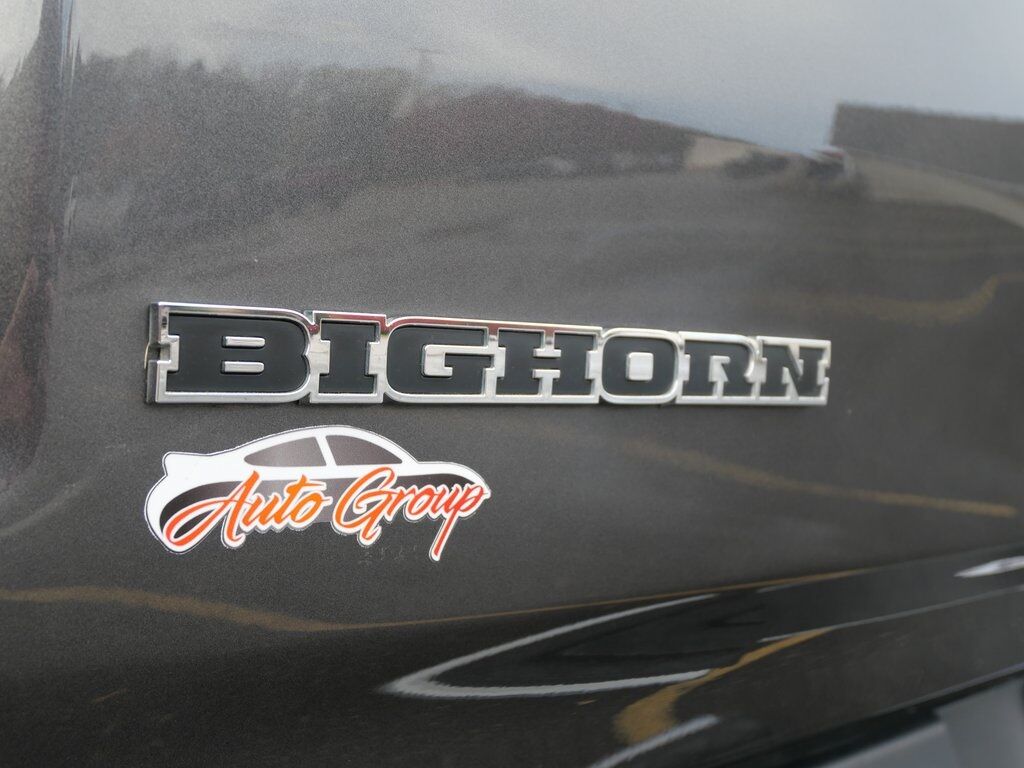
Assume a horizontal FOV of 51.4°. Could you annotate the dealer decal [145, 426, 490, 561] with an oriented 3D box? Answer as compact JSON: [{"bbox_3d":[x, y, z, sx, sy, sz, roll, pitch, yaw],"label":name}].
[{"bbox_3d":[-0.056,0.036,0.337,0.118,0.046,0.002,1,3,-34],"label":"dealer decal"}]

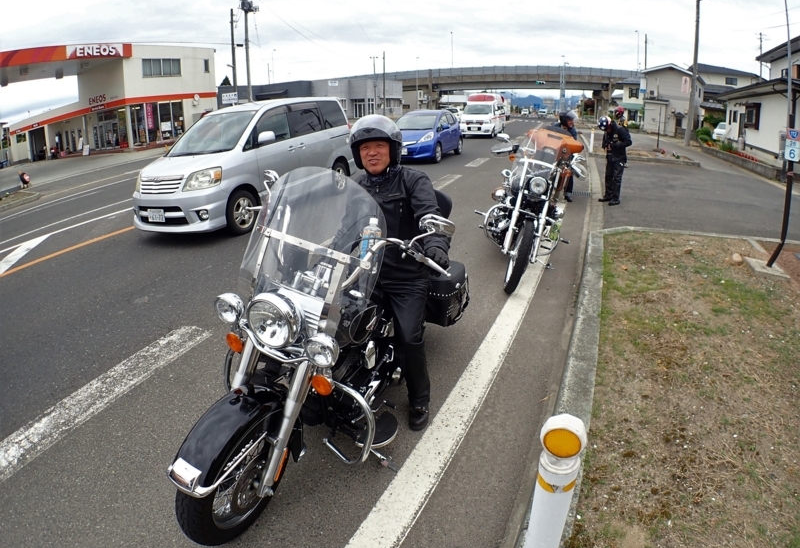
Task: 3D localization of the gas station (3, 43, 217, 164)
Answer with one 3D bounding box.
[{"bbox_3d":[-20.500,-10.900,36.800,12.500,6.400,13.500,11,20,34],"label":"gas station"}]

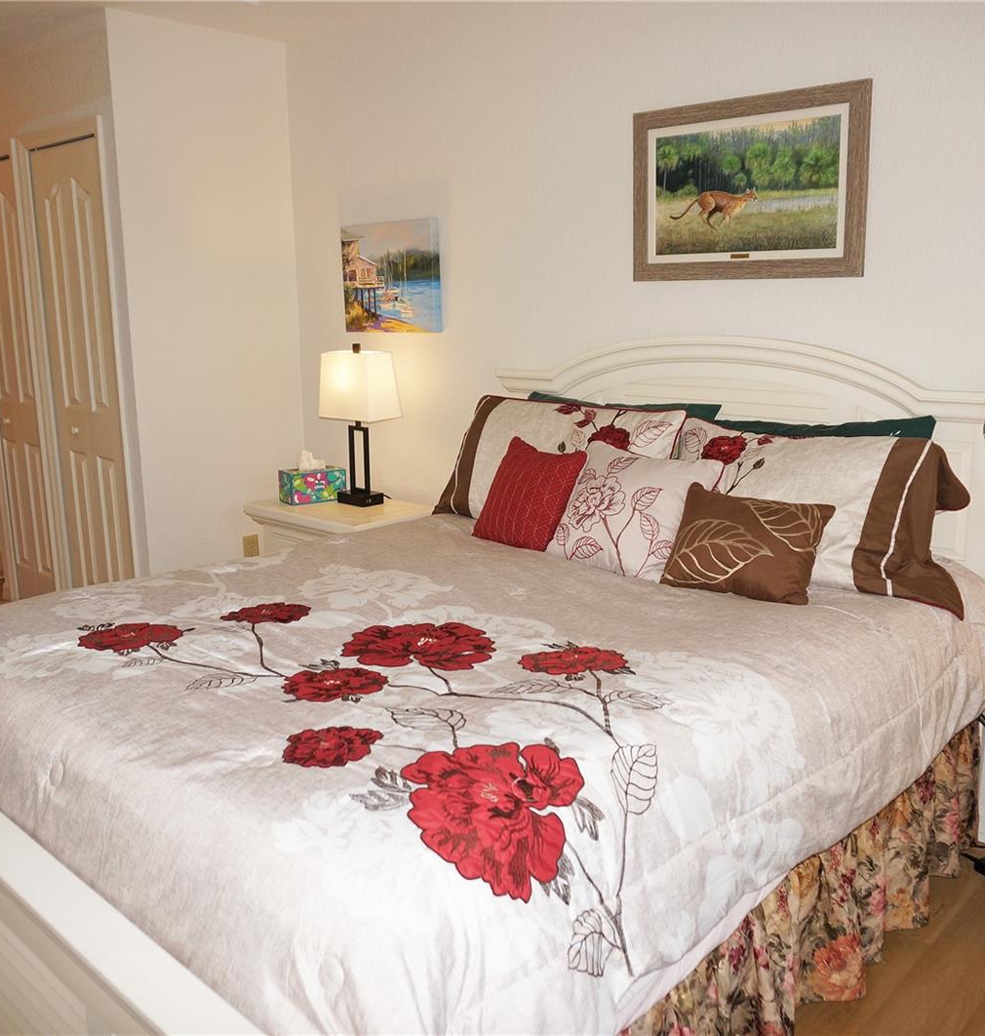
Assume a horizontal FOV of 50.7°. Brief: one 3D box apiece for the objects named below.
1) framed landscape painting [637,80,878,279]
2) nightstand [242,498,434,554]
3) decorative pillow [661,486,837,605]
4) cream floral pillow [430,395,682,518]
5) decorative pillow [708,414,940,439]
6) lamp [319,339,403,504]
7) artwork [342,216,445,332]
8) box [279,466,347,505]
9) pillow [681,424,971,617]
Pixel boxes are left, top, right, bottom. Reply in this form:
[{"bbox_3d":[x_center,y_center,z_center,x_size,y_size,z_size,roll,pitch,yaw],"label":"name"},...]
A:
[{"bbox_3d":[0.697,-0.915,2.901,0.740,0.486,0.030,11,17,43],"label":"framed landscape painting"},{"bbox_3d":[-0.537,0.276,3.919,0.645,0.648,0.455,11,17,43],"label":"nightstand"},{"bbox_3d":[0.602,0.059,2.449,0.380,0.260,0.120,9,-14,39],"label":"decorative pillow"},{"bbox_3d":[0.183,-0.153,3.129,0.790,0.420,0.170,11,-10,43],"label":"cream floral pillow"},{"bbox_3d":[0.761,-0.071,2.727,0.680,0.420,0.150,11,-5,43],"label":"decorative pillow"},{"bbox_3d":[-0.494,-0.345,3.858,0.275,0.592,0.170,10,16,41],"label":"lamp"},{"bbox_3d":[-0.394,-0.920,3.988,0.520,0.407,0.038,11,17,43],"label":"artwork"},{"bbox_3d":[-0.685,-0.122,3.973,0.220,0.113,0.122,-8,14,-31],"label":"box"},{"bbox_3d":[0.756,-0.023,2.570,0.790,0.410,0.170,11,-10,43],"label":"pillow"}]

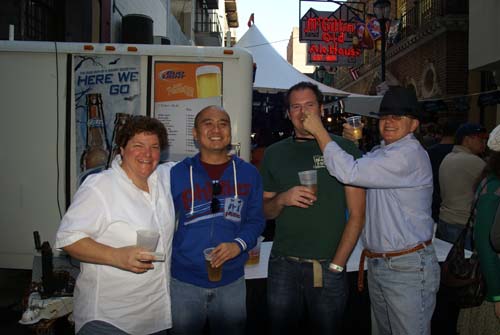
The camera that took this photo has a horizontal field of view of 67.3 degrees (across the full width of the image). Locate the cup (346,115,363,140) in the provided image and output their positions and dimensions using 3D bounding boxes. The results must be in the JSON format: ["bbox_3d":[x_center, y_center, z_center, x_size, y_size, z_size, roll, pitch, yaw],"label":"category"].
[{"bbox_3d":[0.606,-0.227,2.170,0.086,0.134,0.086,-6,2,0],"label":"cup"}]

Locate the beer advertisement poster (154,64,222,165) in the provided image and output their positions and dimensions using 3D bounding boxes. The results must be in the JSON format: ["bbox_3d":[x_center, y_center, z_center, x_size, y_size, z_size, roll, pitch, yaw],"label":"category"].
[{"bbox_3d":[-0.546,-0.491,3.350,0.607,0.892,0.020,1,2,0],"label":"beer advertisement poster"}]

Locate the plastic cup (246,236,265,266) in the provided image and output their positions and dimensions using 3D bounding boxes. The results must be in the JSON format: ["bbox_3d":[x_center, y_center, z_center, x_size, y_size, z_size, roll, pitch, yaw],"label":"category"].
[{"bbox_3d":[0.032,0.470,2.100,0.090,0.146,0.090,1,2,0],"label":"plastic cup"}]

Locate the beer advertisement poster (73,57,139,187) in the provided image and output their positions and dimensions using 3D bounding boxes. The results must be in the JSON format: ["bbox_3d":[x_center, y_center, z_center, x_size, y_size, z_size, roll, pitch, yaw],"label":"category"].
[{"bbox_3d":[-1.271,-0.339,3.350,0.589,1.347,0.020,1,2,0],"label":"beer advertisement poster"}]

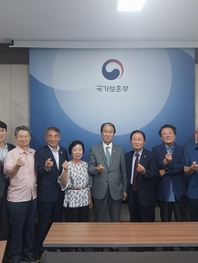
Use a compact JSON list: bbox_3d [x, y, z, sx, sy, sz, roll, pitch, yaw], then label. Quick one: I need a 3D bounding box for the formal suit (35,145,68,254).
[{"bbox_3d":[-0.628,0.873,3.480,0.500,1.410,0.340,0,0,-10],"label":"formal suit"}]

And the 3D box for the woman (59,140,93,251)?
[{"bbox_3d":[-0.308,0.863,3.460,0.460,1.490,0.340,0,0,-3],"label":"woman"}]

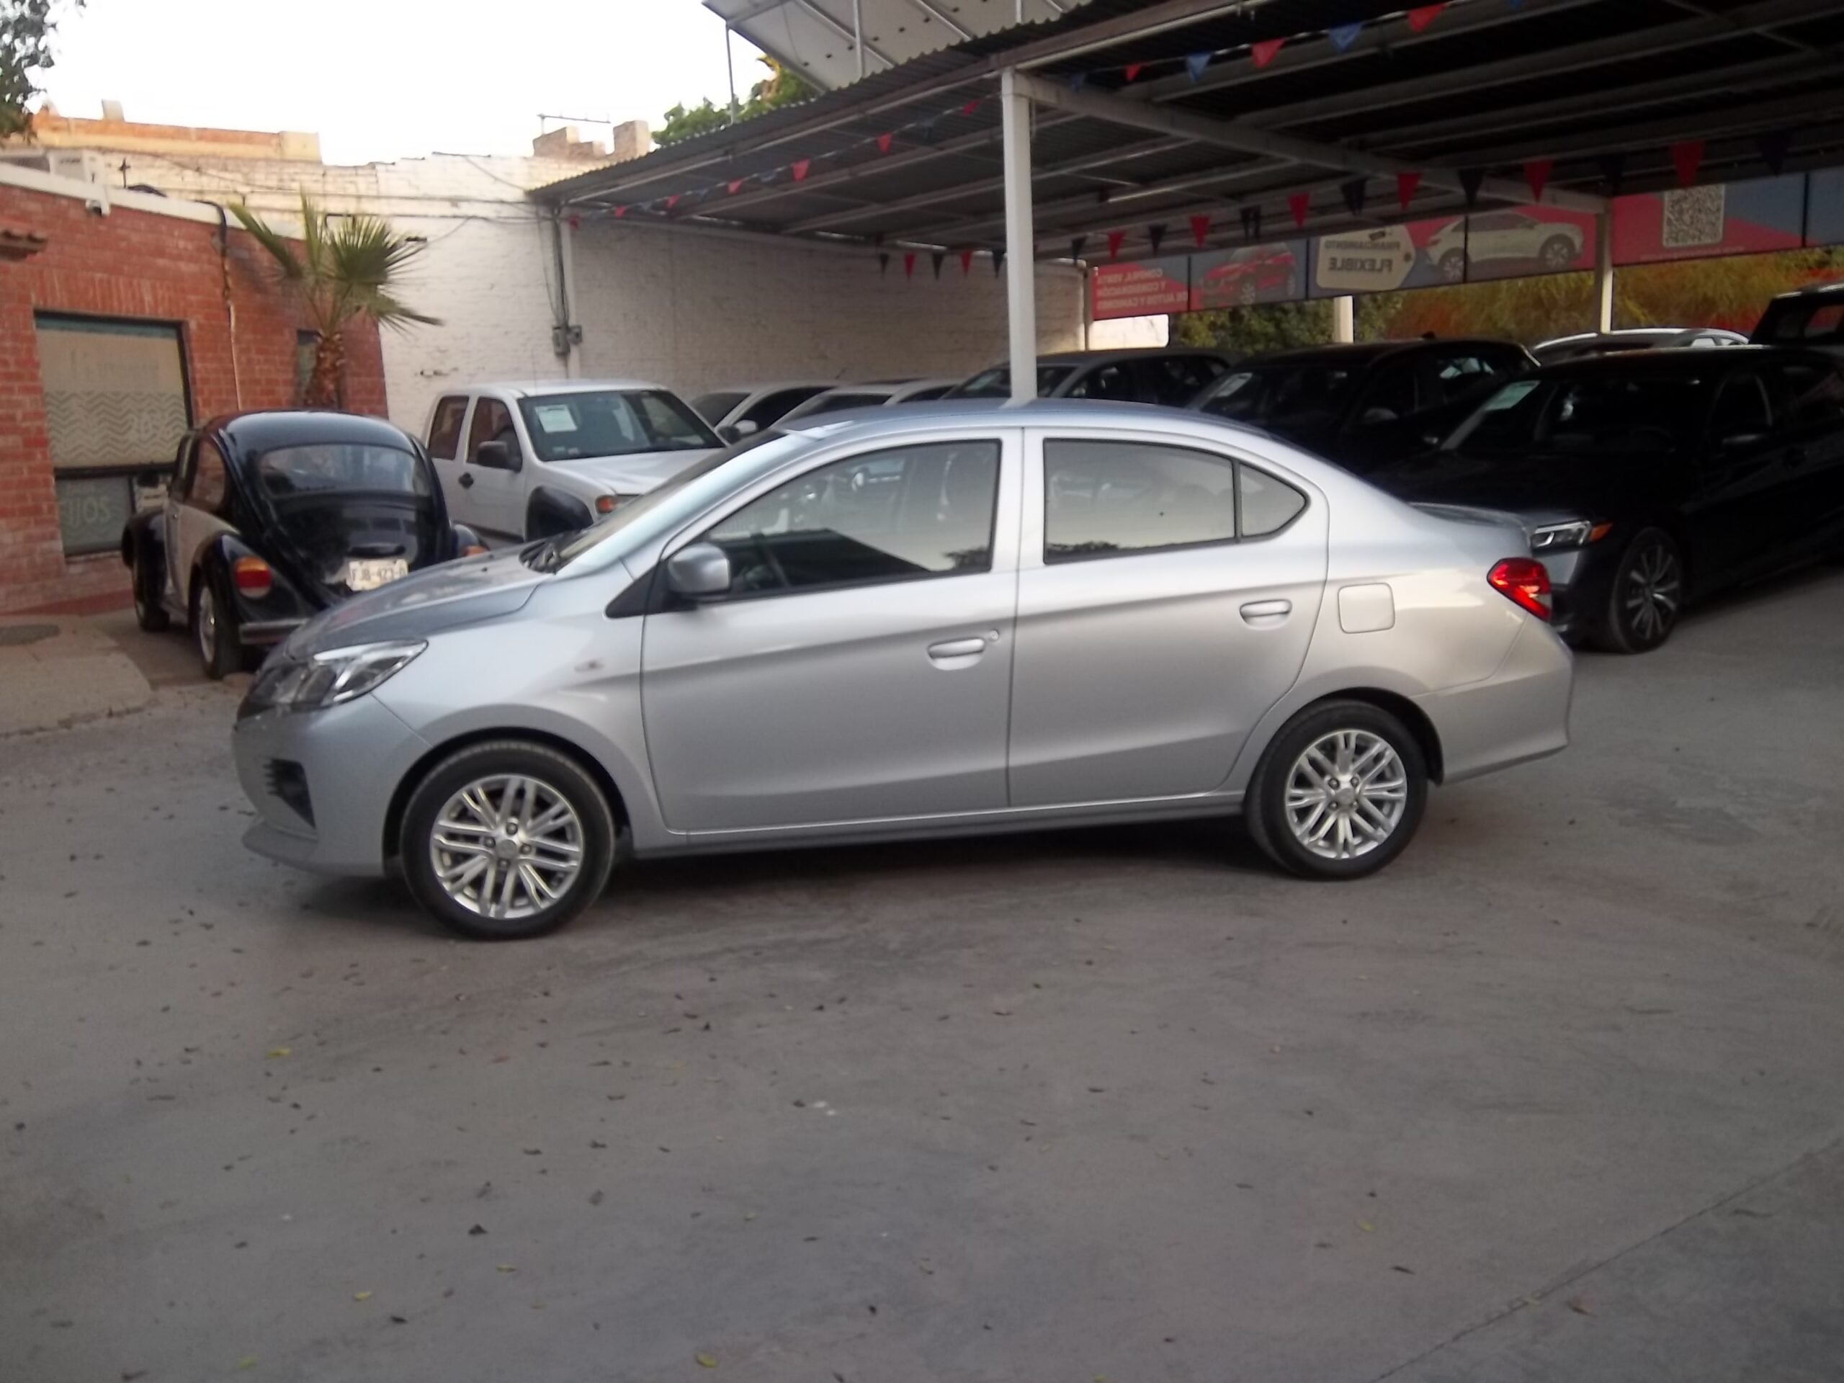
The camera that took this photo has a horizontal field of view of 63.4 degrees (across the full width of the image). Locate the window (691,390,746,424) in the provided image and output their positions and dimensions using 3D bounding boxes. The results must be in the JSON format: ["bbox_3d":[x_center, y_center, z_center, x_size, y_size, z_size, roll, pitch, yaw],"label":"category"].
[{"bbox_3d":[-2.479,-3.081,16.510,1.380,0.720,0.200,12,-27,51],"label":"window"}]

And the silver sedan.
[{"bbox_3d":[-0.006,-0.235,5.140,4.305,1.510,1.670,-3,11,-12],"label":"silver sedan"}]

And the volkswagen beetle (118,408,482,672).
[{"bbox_3d":[-4.010,-1.045,9.490,1.550,1.500,4.060,-9,13,-34],"label":"volkswagen beetle"}]

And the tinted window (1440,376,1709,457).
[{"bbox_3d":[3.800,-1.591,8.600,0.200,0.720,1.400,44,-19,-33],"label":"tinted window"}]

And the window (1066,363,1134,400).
[{"bbox_3d":[1.621,-2.641,12.854,0.900,0.420,0.100,-10,-4,-37],"label":"window"}]

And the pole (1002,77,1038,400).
[{"bbox_3d":[0.709,-2.446,10.547,0.140,3.680,0.140,-10,14,-37],"label":"pole"}]

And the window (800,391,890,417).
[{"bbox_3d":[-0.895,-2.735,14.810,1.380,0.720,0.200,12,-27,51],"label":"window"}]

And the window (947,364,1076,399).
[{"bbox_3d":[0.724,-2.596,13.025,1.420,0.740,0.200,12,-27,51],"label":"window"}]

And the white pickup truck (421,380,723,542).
[{"bbox_3d":[-2.778,-1.582,11.884,1.740,1.680,5.200,-9,13,-34],"label":"white pickup truck"}]

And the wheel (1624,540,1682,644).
[{"bbox_3d":[3.570,-0.499,7.409,0.480,0.480,0.180,-9,13,-33],"label":"wheel"}]

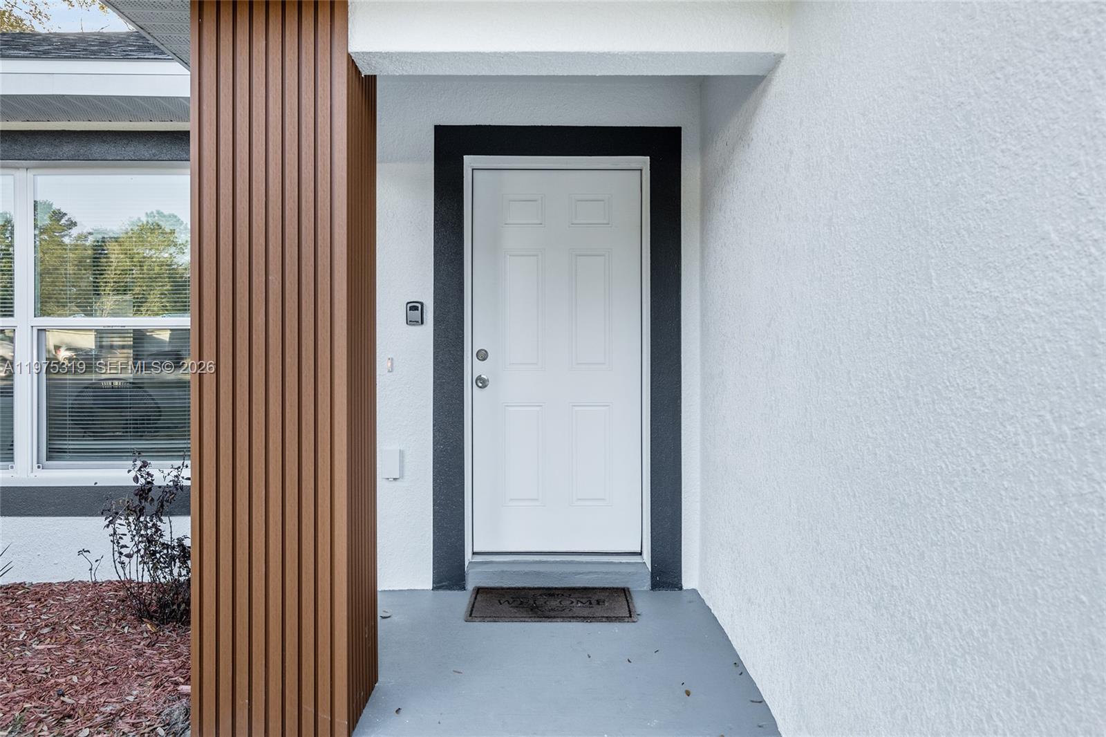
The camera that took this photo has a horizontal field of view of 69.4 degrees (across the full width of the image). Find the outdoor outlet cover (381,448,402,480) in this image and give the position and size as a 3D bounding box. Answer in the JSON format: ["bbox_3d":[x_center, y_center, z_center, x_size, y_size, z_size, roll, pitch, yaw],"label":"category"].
[{"bbox_3d":[-0.809,0.484,4.013,0.093,0.150,0.055,0,1,0],"label":"outdoor outlet cover"}]

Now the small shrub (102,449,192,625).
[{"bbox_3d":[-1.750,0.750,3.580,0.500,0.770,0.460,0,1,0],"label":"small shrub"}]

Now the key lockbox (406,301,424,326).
[{"bbox_3d":[-0.695,-0.278,4.020,0.086,0.120,0.040,0,1,0],"label":"key lockbox"}]

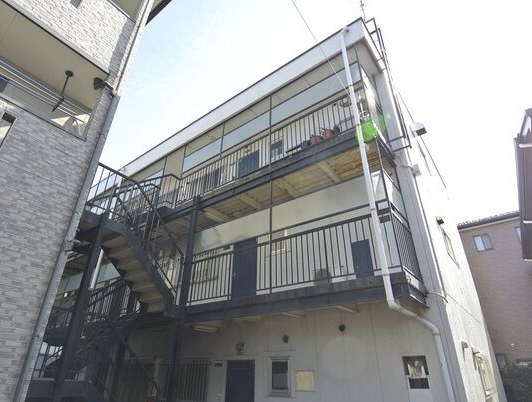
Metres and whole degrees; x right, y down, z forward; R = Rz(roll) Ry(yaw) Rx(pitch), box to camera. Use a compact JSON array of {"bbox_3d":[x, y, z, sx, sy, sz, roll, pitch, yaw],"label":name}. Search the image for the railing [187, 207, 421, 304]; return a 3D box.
[{"bbox_3d":[0.456,1.473,6.265,4.802,0.994,1.251,-20,-35,32],"label":"railing"}]

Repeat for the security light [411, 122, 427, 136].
[{"bbox_3d":[4.479,-2.132,8.800,0.340,0.294,0.294,-20,-35,32],"label":"security light"}]

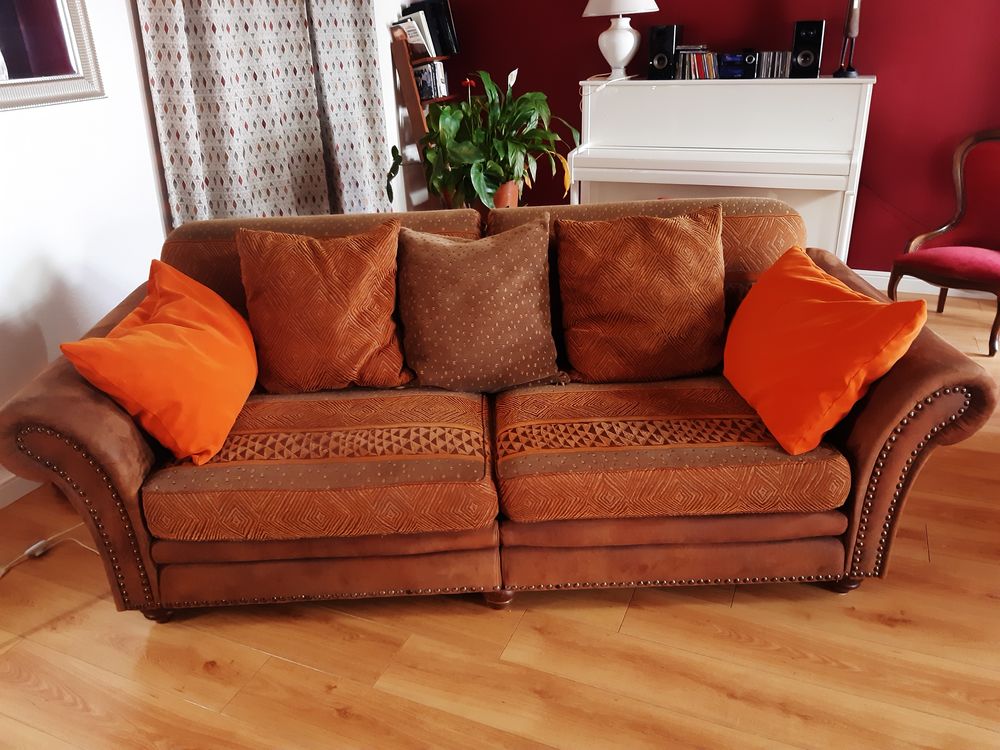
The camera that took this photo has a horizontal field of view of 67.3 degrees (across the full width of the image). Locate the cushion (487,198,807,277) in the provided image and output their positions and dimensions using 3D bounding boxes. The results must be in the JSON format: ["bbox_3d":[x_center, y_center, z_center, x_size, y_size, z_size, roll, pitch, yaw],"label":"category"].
[{"bbox_3d":[0.440,-0.288,2.363,0.930,0.490,0.210,-2,14,0],"label":"cushion"}]

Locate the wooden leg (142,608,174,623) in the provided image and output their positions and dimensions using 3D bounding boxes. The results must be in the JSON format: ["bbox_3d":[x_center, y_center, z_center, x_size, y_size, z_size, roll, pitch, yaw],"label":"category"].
[{"bbox_3d":[-0.934,0.631,2.062,0.078,0.065,0.078,-2,24,0],"label":"wooden leg"}]

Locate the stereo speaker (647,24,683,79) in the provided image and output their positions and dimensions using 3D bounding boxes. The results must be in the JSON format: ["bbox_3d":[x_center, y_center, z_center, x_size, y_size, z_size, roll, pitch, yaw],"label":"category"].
[{"bbox_3d":[0.917,-1.781,4.172,0.150,0.270,0.200,7,23,20],"label":"stereo speaker"}]

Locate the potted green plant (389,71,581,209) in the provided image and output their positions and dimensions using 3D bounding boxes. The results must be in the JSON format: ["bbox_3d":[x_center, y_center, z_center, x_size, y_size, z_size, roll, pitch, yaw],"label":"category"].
[{"bbox_3d":[-0.086,-1.286,4.236,0.970,0.780,0.680,-2,24,0],"label":"potted green plant"}]

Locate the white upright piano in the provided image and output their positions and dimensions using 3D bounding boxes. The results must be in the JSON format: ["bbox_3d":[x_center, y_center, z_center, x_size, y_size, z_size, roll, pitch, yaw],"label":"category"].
[{"bbox_3d":[1.192,-1.044,4.253,1.511,1.166,0.590,7,23,20],"label":"white upright piano"}]

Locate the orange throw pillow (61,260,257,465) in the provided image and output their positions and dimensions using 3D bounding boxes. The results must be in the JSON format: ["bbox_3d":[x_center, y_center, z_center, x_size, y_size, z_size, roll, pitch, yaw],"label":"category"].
[{"bbox_3d":[-0.786,-0.045,1.821,0.150,0.400,0.410,-28,24,22],"label":"orange throw pillow"}]

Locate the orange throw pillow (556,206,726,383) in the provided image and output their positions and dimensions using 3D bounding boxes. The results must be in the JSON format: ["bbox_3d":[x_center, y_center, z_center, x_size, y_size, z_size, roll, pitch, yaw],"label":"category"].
[{"bbox_3d":[0.383,-0.216,2.054,0.440,0.450,0.150,-4,5,-2],"label":"orange throw pillow"}]

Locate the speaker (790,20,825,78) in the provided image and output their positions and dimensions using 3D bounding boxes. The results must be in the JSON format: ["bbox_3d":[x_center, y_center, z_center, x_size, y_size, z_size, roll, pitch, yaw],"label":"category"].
[{"bbox_3d":[1.608,-1.691,3.921,0.150,0.270,0.200,7,23,20],"label":"speaker"}]

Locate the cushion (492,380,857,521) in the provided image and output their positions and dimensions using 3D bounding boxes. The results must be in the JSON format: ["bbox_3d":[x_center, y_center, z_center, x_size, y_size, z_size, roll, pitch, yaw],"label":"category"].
[{"bbox_3d":[0.425,0.145,2.157,0.880,0.165,0.700,-2,24,0],"label":"cushion"}]

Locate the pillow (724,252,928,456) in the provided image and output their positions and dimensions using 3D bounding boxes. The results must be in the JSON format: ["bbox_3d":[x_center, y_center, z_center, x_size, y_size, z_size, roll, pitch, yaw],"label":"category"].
[{"bbox_3d":[0.746,-0.080,1.847,0.150,0.410,0.420,21,18,-22],"label":"pillow"}]

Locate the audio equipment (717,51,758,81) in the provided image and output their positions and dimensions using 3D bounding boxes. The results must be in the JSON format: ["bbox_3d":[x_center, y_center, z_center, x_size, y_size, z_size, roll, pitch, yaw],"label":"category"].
[{"bbox_3d":[1.273,-1.653,4.015,0.195,0.125,0.230,8,26,22],"label":"audio equipment"}]

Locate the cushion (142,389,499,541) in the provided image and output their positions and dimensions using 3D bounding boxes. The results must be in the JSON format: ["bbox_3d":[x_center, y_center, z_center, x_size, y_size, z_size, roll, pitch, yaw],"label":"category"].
[{"bbox_3d":[-0.393,0.182,1.898,0.750,0.150,0.610,-2,22,-2],"label":"cushion"}]

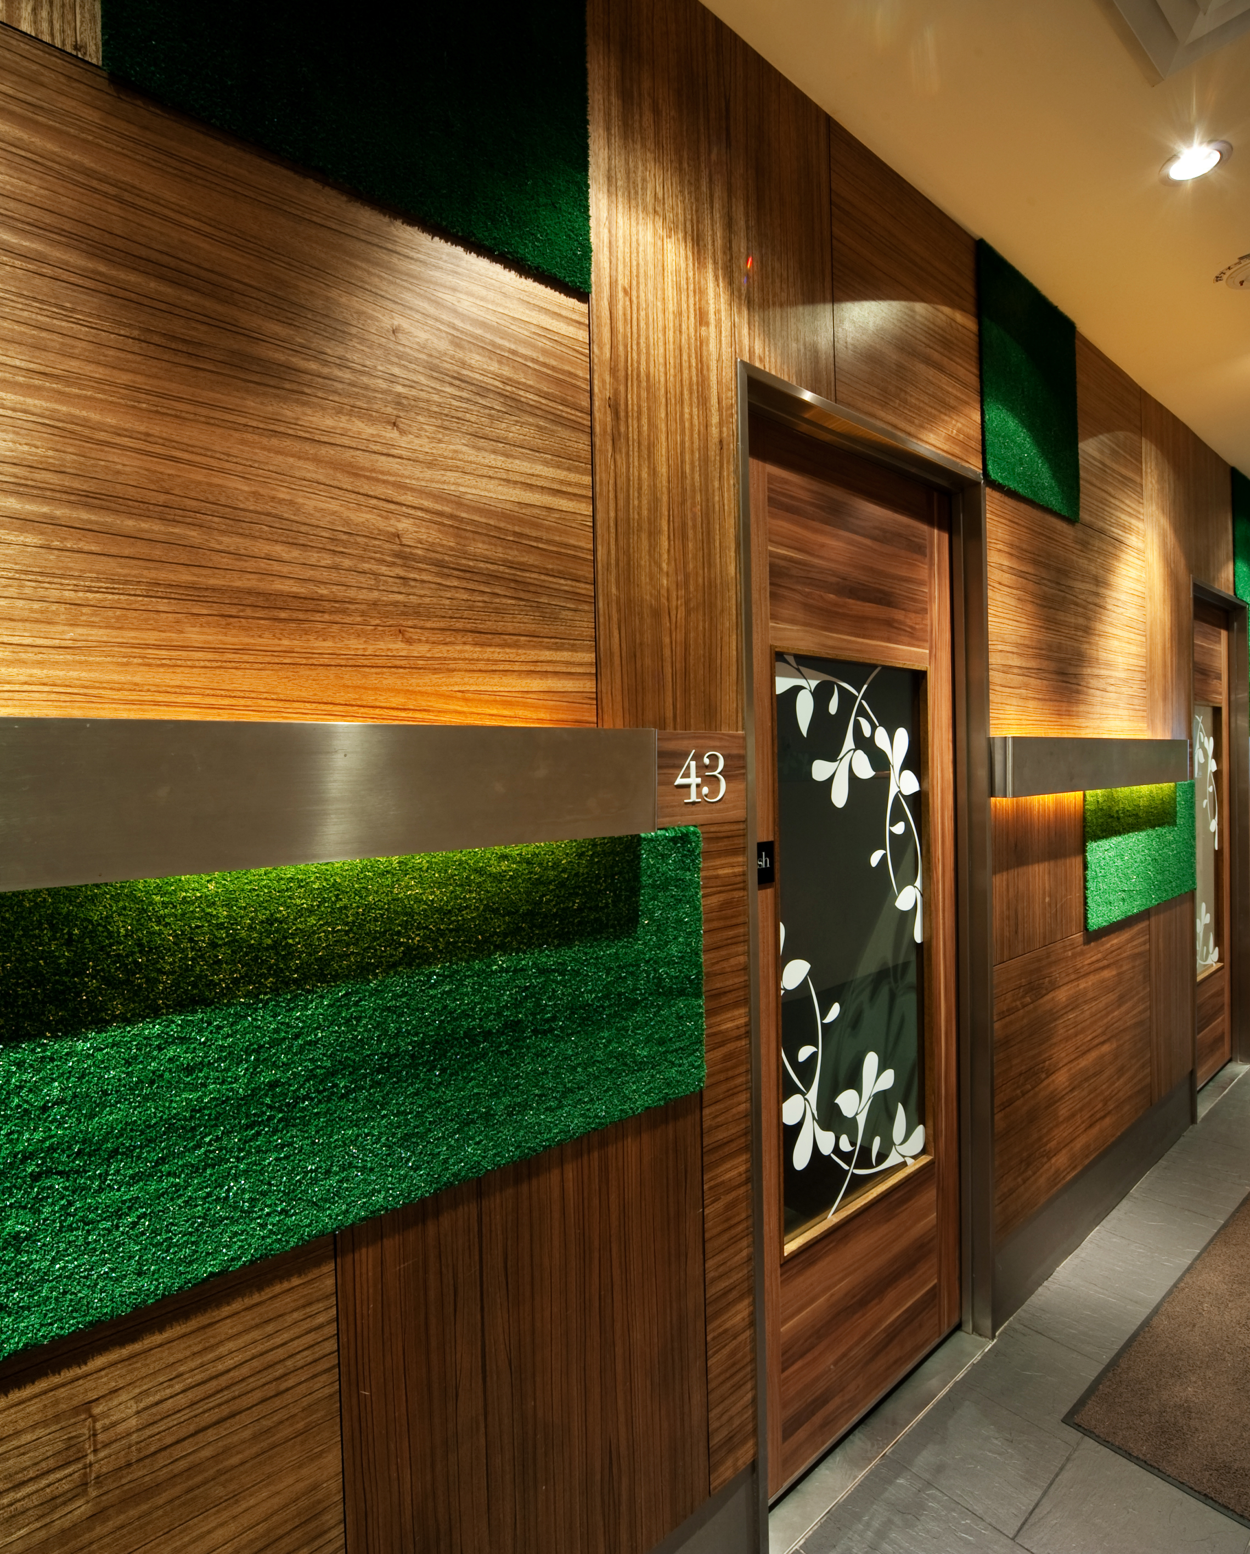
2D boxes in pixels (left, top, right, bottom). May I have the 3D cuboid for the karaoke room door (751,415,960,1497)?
[{"bbox_3d":[0.519,0.359,1.774,0.832,2.161,0.050,-2,1,-40],"label":"karaoke room door"}]

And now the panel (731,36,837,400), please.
[{"bbox_3d":[0.309,-1.045,1.495,0.288,0.585,0.022,-2,1,-40],"label":"panel"}]

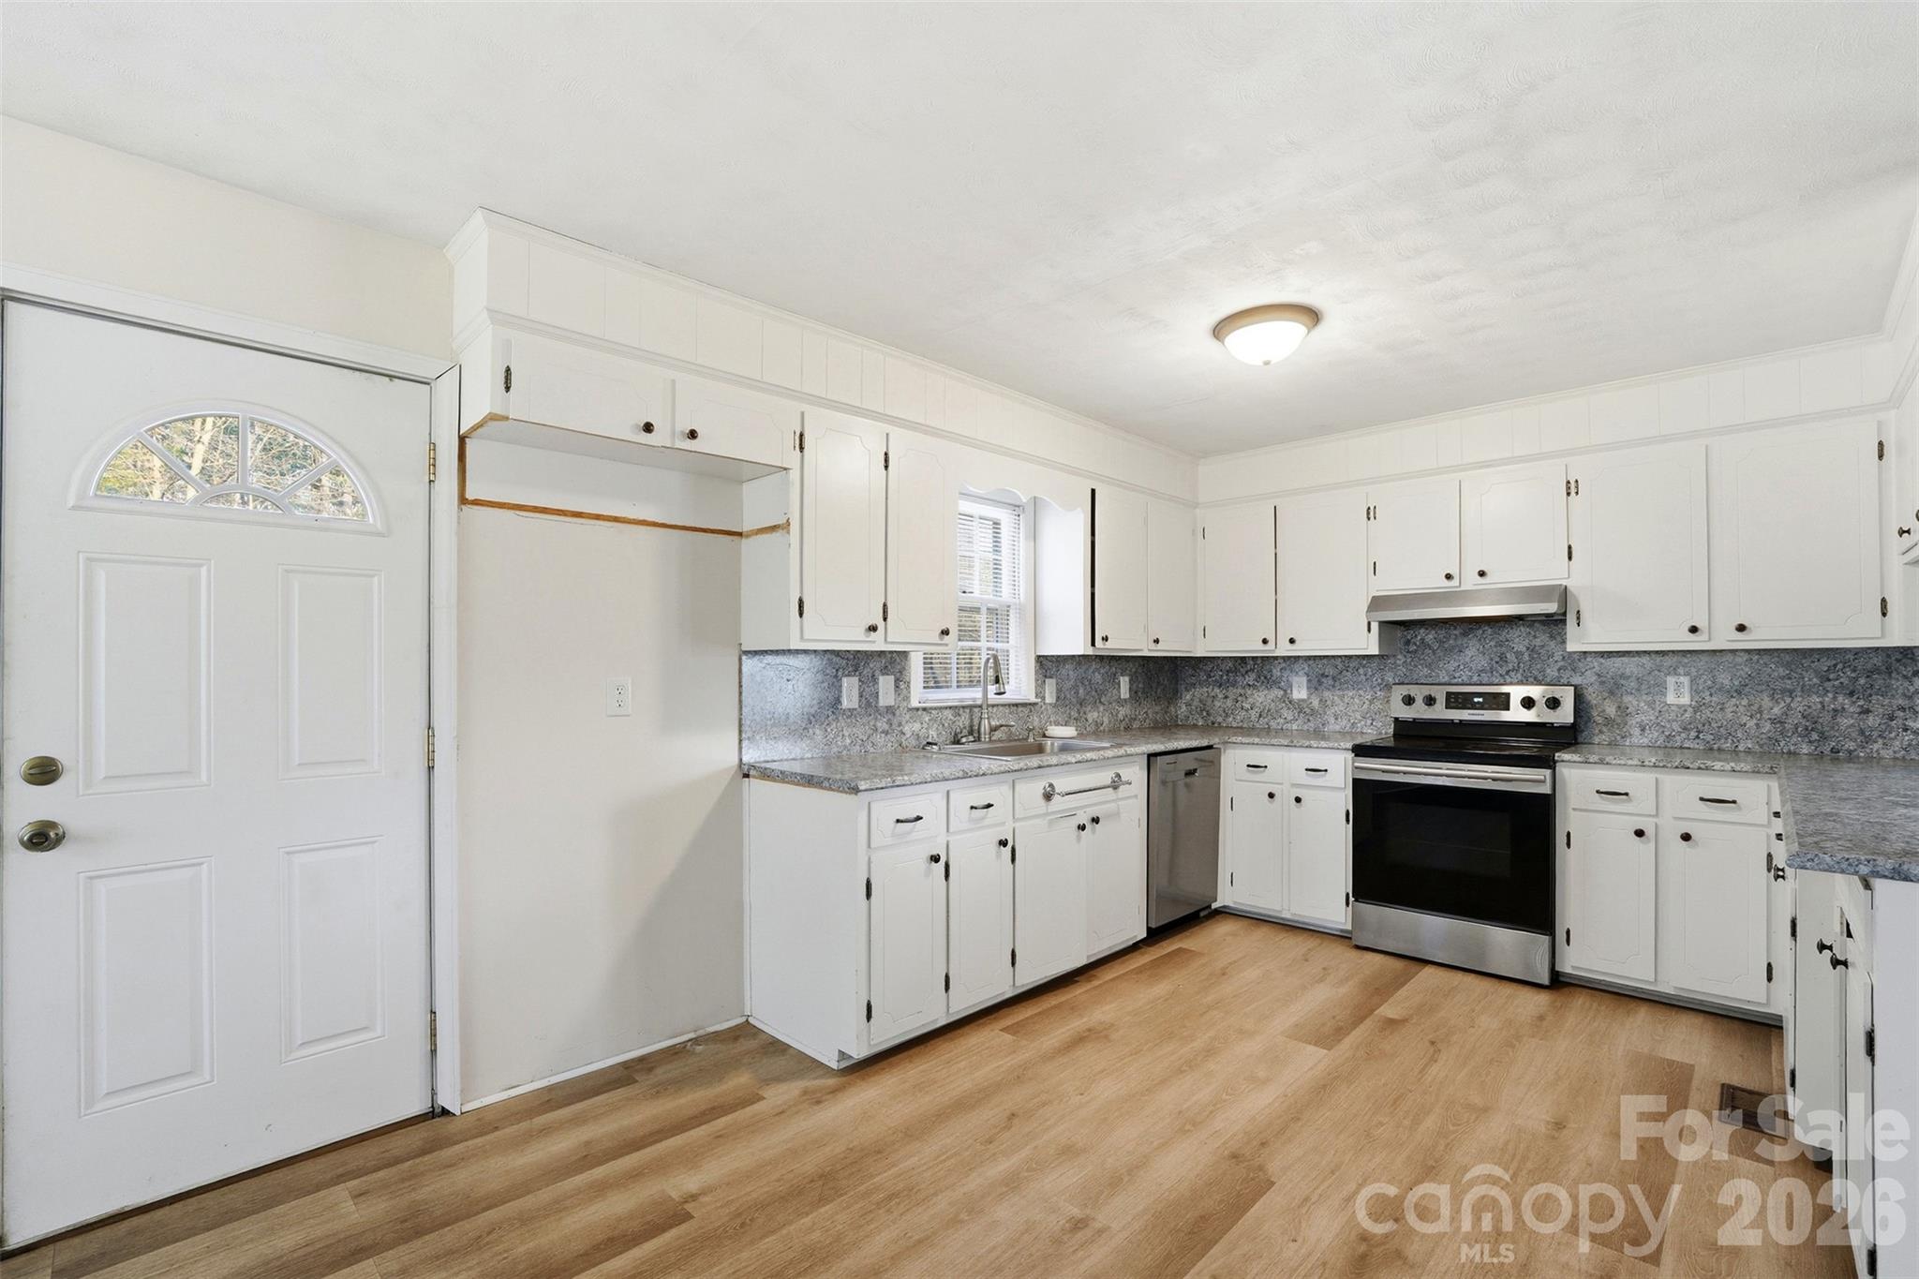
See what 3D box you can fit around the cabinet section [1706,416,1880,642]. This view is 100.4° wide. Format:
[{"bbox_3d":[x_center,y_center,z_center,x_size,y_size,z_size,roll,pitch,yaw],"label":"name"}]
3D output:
[{"bbox_3d":[3.161,-0.369,3.047,0.435,0.821,0.343,-1,-2,43],"label":"cabinet section"}]

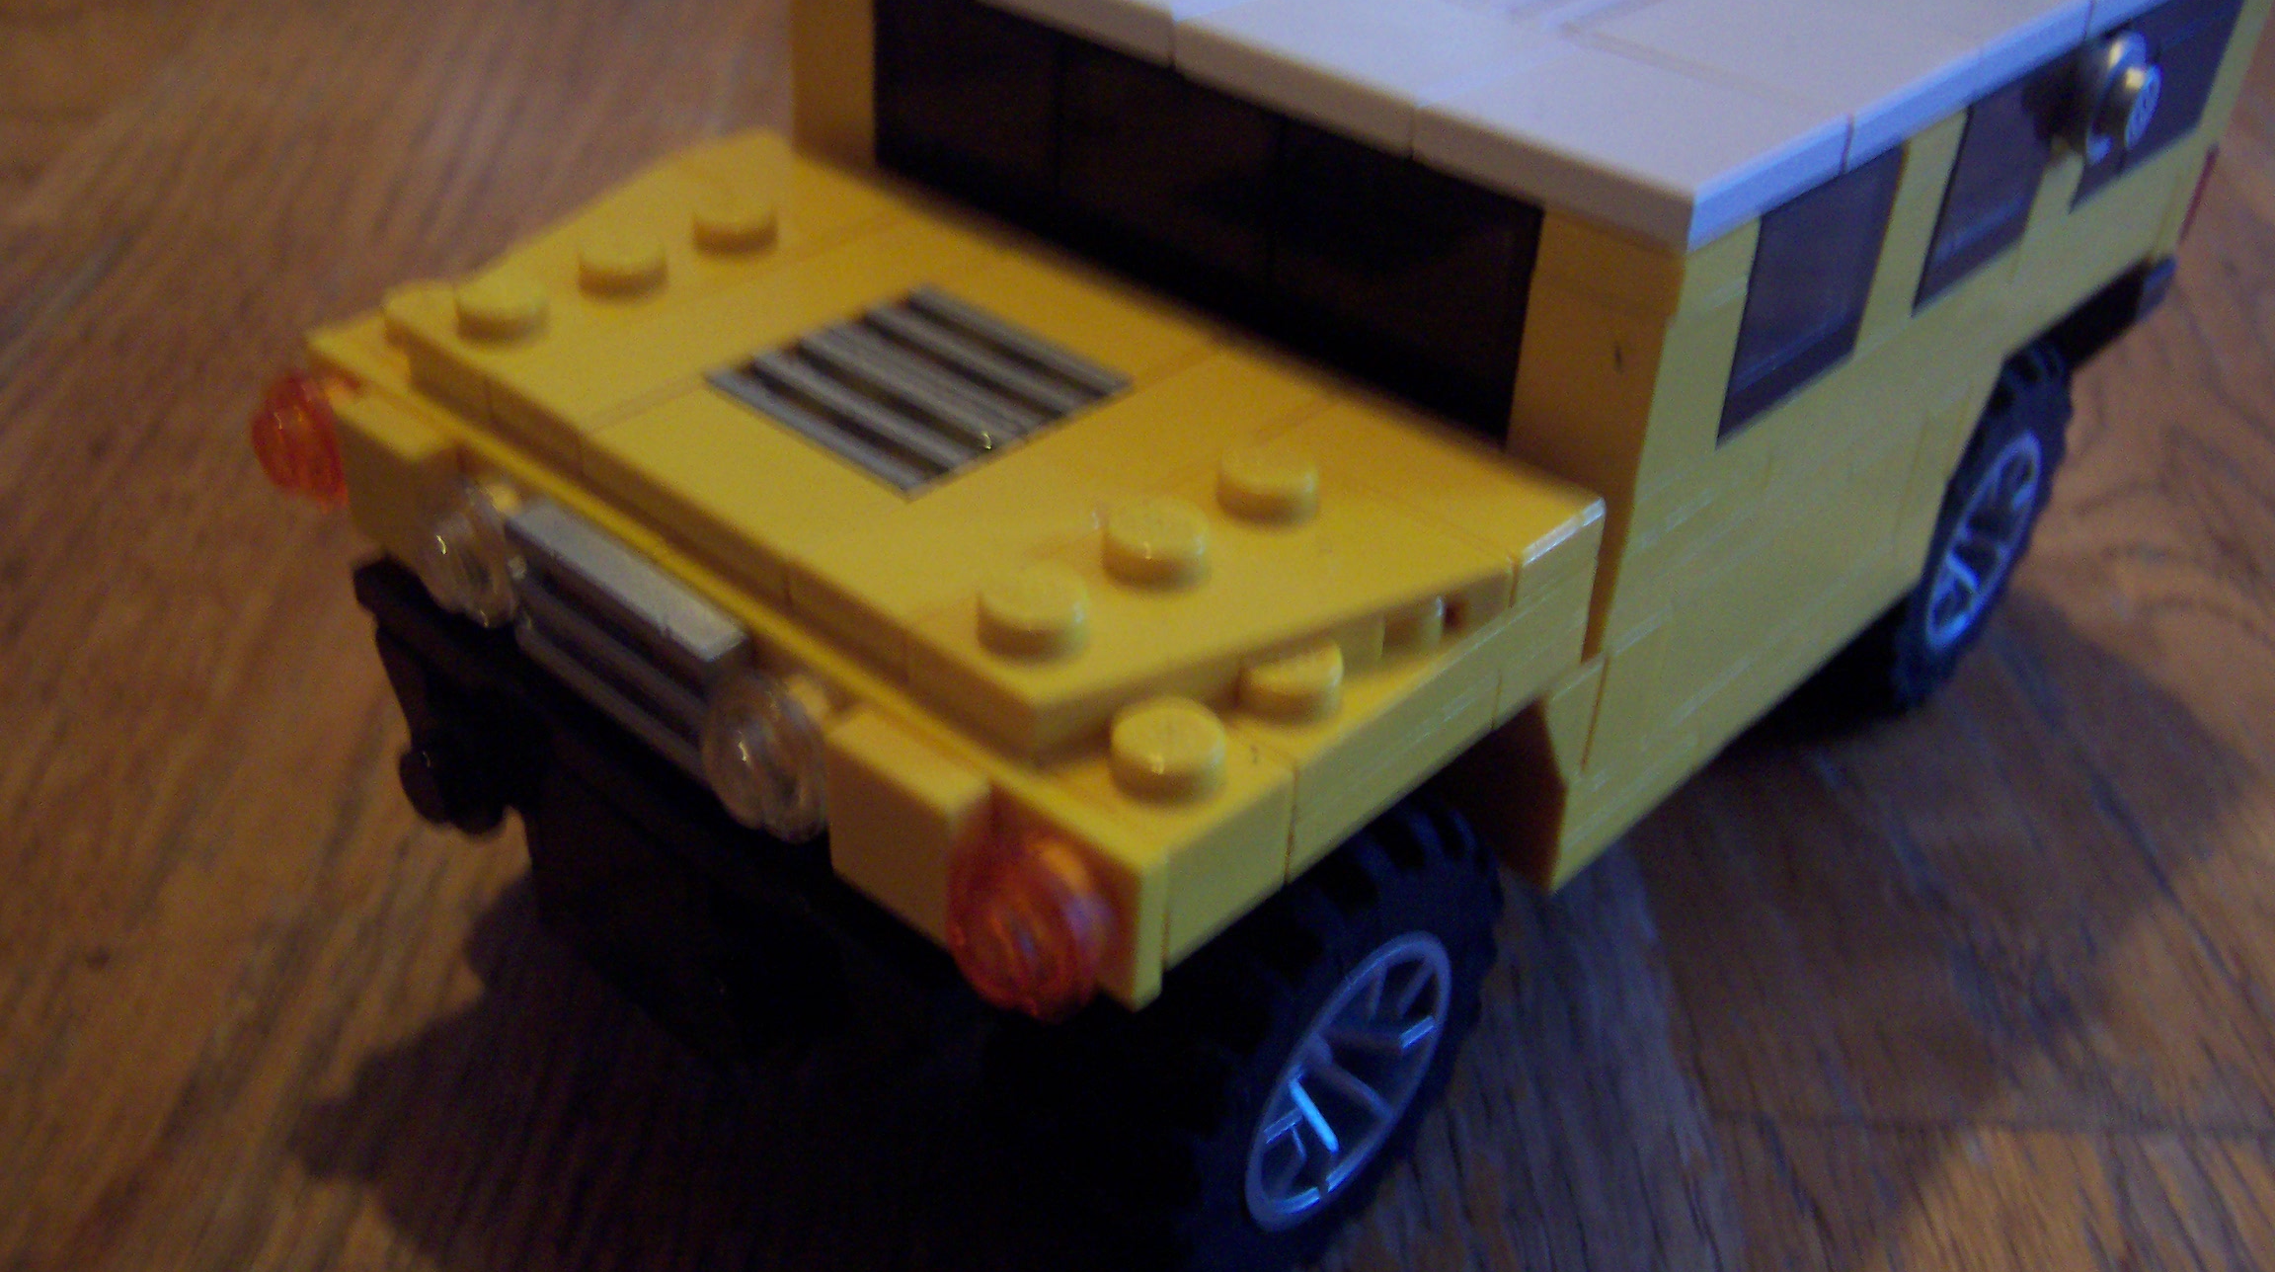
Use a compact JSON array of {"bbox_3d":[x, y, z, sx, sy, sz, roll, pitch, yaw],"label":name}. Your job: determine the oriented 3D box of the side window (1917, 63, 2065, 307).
[{"bbox_3d":[0.051,-0.029,0.133,0.003,0.013,0.016,29,42,32],"label":"side window"}]

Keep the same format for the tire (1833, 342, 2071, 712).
[{"bbox_3d":[0.059,-0.010,0.169,0.014,0.030,0.030,29,42,32],"label":"tire"}]

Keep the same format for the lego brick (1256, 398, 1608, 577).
[{"bbox_3d":[0.014,-0.007,0.110,0.016,0.003,0.008,29,42,32],"label":"lego brick"}]

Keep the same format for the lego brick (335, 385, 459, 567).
[{"bbox_3d":[-0.039,-0.008,0.117,0.008,0.008,0.003,29,43,32],"label":"lego brick"}]

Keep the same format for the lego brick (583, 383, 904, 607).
[{"bbox_3d":[-0.019,-0.007,0.108,0.016,0.003,0.008,29,42,32],"label":"lego brick"}]

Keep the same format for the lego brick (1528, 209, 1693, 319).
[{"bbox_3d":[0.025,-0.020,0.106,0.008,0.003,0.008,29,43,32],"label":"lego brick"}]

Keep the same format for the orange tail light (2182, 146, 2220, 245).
[{"bbox_3d":[0.080,-0.036,0.172,0.008,0.008,0.003,29,42,32],"label":"orange tail light"}]

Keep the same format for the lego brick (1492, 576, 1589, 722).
[{"bbox_3d":[0.017,-0.001,0.110,0.008,0.006,0.008,29,43,32],"label":"lego brick"}]

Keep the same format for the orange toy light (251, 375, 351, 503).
[{"bbox_3d":[-0.046,-0.011,0.121,0.008,0.008,0.005,29,43,32],"label":"orange toy light"}]

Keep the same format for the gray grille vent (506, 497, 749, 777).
[{"bbox_3d":[-0.024,0.000,0.106,0.016,0.008,0.003,29,43,32],"label":"gray grille vent"}]

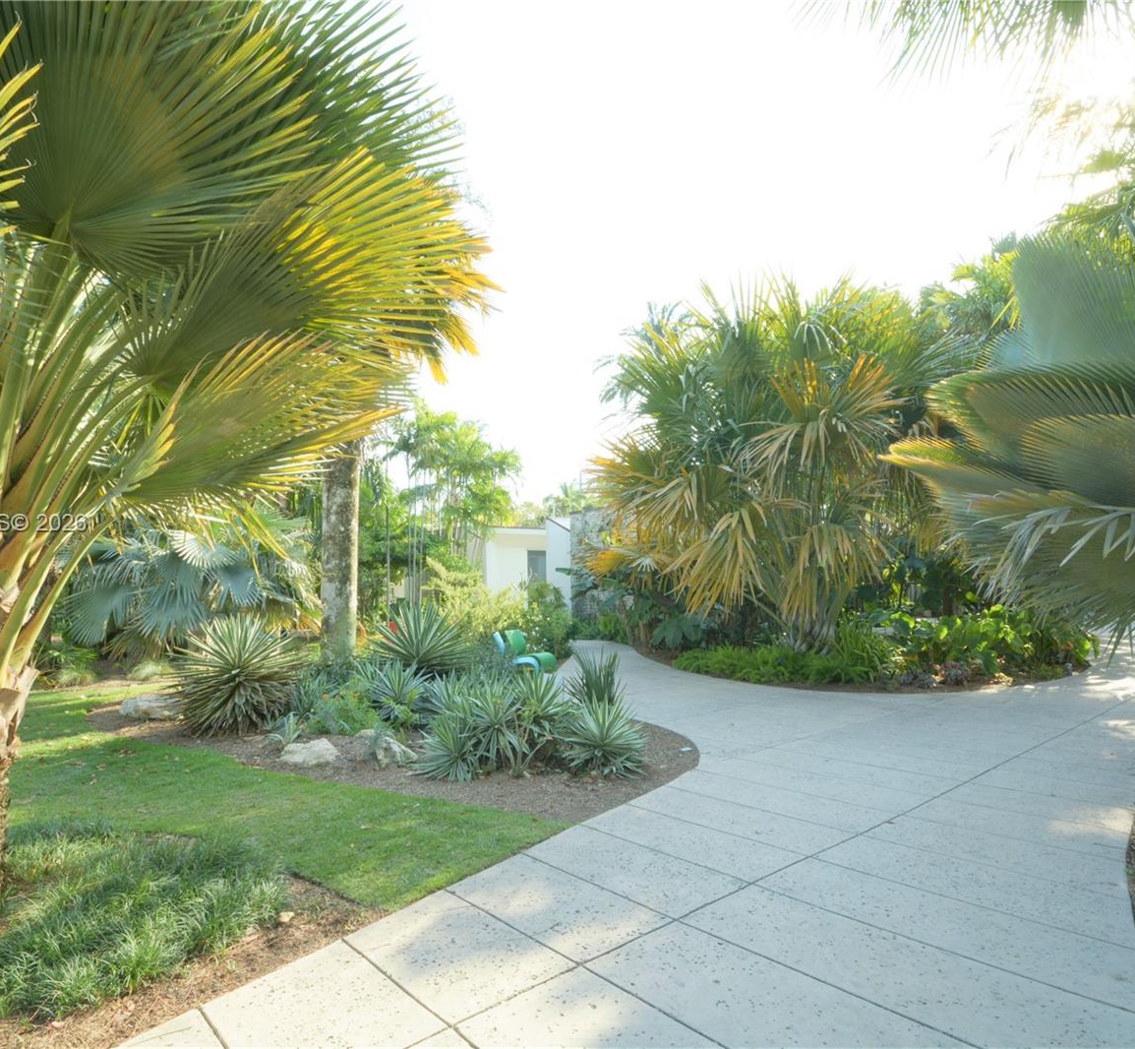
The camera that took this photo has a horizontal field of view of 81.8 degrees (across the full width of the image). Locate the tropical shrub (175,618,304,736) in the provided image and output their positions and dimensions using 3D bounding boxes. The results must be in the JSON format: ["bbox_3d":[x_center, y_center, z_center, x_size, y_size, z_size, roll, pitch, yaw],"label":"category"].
[{"bbox_3d":[-3.512,1.628,7.000,1.380,1.220,1.300,0,-3,0],"label":"tropical shrub"}]

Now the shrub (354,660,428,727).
[{"bbox_3d":[-1.965,1.889,7.300,0.820,0.750,0.800,0,-3,0],"label":"shrub"}]

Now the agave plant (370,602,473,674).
[{"bbox_3d":[-2.027,1.622,9.200,1.420,1.080,1.350,0,-3,0],"label":"agave plant"}]

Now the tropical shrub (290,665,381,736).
[{"bbox_3d":[-2.488,1.877,7.000,0.980,0.720,0.850,0,-3,0],"label":"tropical shrub"}]

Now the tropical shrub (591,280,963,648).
[{"bbox_3d":[4.093,-1.104,12.800,7.100,7.200,6.200,0,-3,0],"label":"tropical shrub"}]

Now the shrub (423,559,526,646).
[{"bbox_3d":[-1.869,1.609,13.200,2.100,1.800,1.800,0,-3,0],"label":"shrub"}]

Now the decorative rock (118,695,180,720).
[{"bbox_3d":[-4.874,2.152,7.700,0.750,0.280,0.450,0,-3,0],"label":"decorative rock"}]

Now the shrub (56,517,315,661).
[{"bbox_3d":[-7.163,1.223,12.300,4.700,2.700,4.000,0,-3,0],"label":"shrub"}]

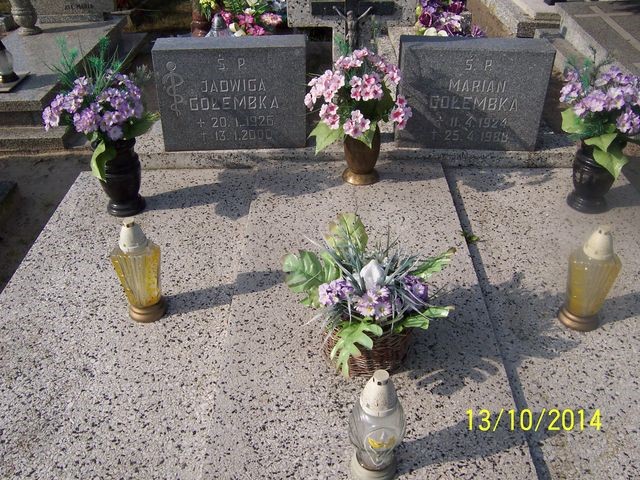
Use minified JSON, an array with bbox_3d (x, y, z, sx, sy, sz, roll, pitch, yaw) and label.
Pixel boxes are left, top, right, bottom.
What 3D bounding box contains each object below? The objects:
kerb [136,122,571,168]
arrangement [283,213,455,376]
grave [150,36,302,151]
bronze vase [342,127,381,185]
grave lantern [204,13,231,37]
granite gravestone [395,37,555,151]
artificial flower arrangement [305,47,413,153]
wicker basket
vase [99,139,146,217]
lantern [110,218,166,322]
[{"bbox_3d":[0.122,-0.364,2.251,1.555,0.058,0.288,0,35,0],"label":"kerb"},{"bbox_3d":[0.104,0.118,1.305,0.355,0.304,0.288,0,35,0],"label":"arrangement"},{"bbox_3d":[-0.292,-0.496,2.088,0.489,0.353,0.121,-1,35,-1],"label":"grave"},{"bbox_3d":[0.136,-0.291,1.988,0.124,0.185,0.124,0,35,0],"label":"bronze vase"},{"bbox_3d":[-0.448,-0.878,2.750,0.120,0.270,0.120,0,35,0],"label":"grave lantern"},{"bbox_3d":[0.503,-0.499,2.083,0.479,0.350,0.124,1,35,3],"label":"granite gravestone"},{"bbox_3d":[0.119,-0.424,1.887,0.330,0.319,0.288,0,35,0],"label":"artificial flower arrangement"},{"bbox_3d":[0.107,0.210,1.364,0.194,0.085,0.180,0,35,0],"label":"wicker basket"},{"bbox_3d":[-0.615,-0.201,1.881,0.132,0.227,0.132,0,35,0],"label":"vase"},{"bbox_3d":[-0.428,0.067,1.456,0.115,0.276,0.115,0,35,0],"label":"lantern"}]

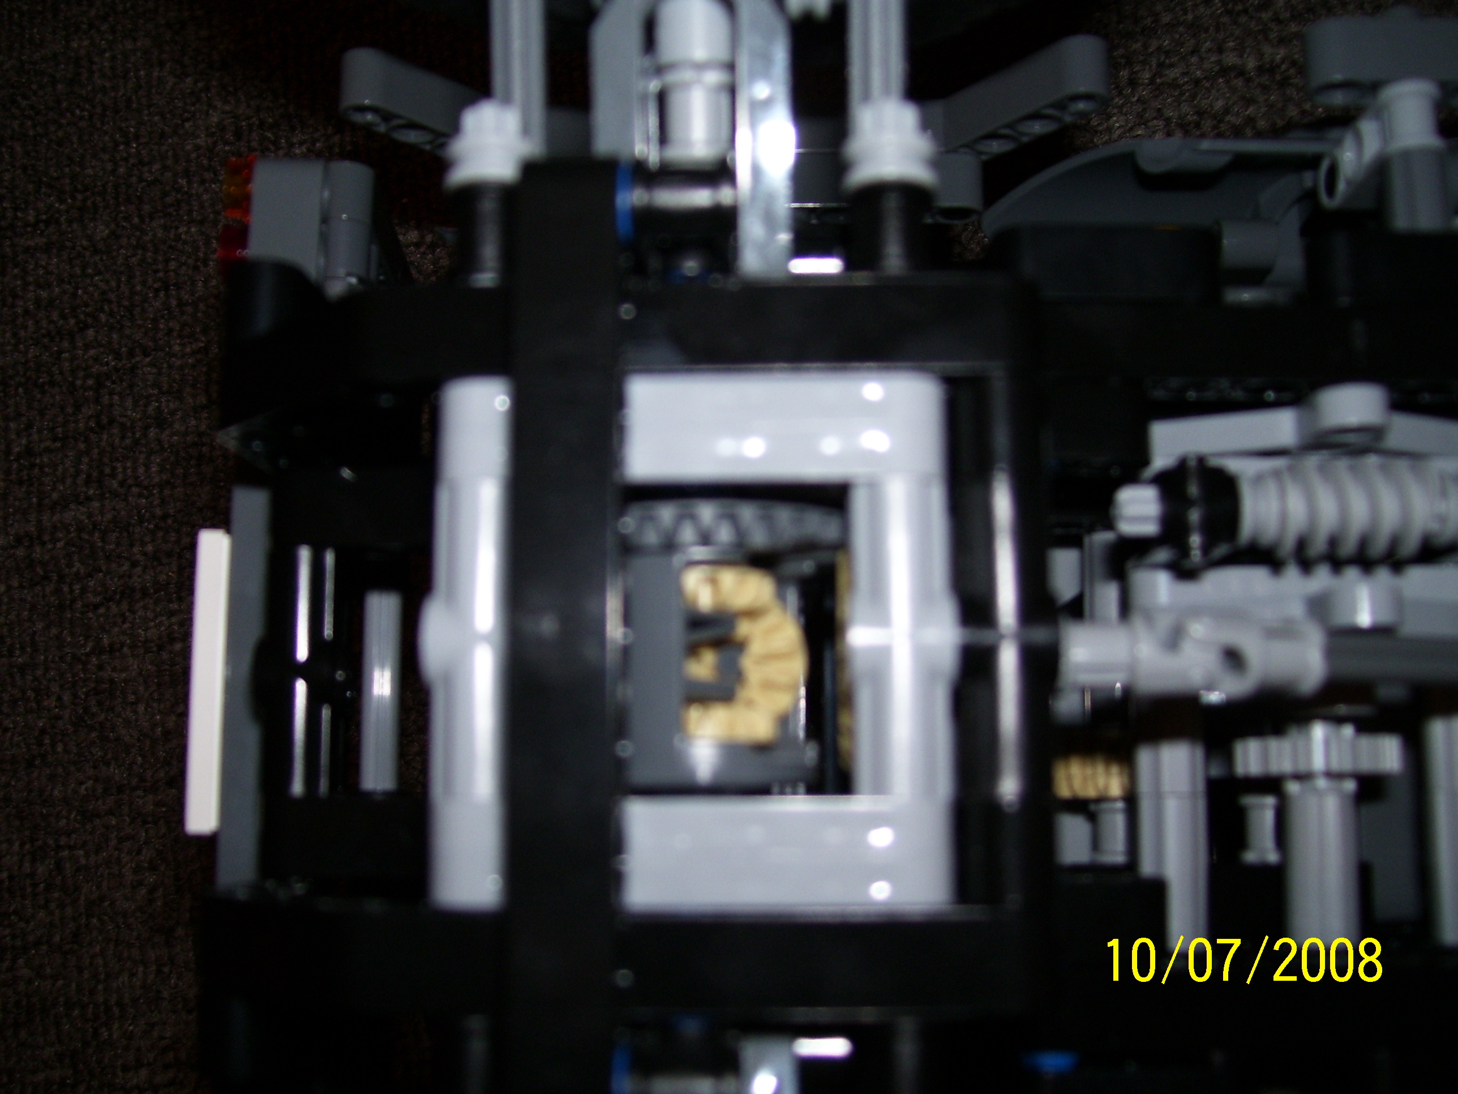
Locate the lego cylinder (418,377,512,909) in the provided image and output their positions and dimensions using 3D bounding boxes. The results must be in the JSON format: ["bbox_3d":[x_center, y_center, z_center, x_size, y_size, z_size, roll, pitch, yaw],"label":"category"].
[{"bbox_3d":[-0.019,0.007,0.120,0.008,0.008,0.040,0,83,0],"label":"lego cylinder"}]

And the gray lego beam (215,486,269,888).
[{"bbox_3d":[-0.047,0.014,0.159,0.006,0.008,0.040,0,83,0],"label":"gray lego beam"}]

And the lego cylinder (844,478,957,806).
[{"bbox_3d":[0.013,0.007,0.120,0.008,0.008,0.025,0,83,0],"label":"lego cylinder"}]

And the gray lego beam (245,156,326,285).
[{"bbox_3d":[-0.057,-0.041,0.204,0.009,0.008,0.016,0,83,0],"label":"gray lego beam"}]

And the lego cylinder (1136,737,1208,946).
[{"bbox_3d":[0.047,0.031,0.167,0.007,0.007,0.022,0,83,0],"label":"lego cylinder"}]

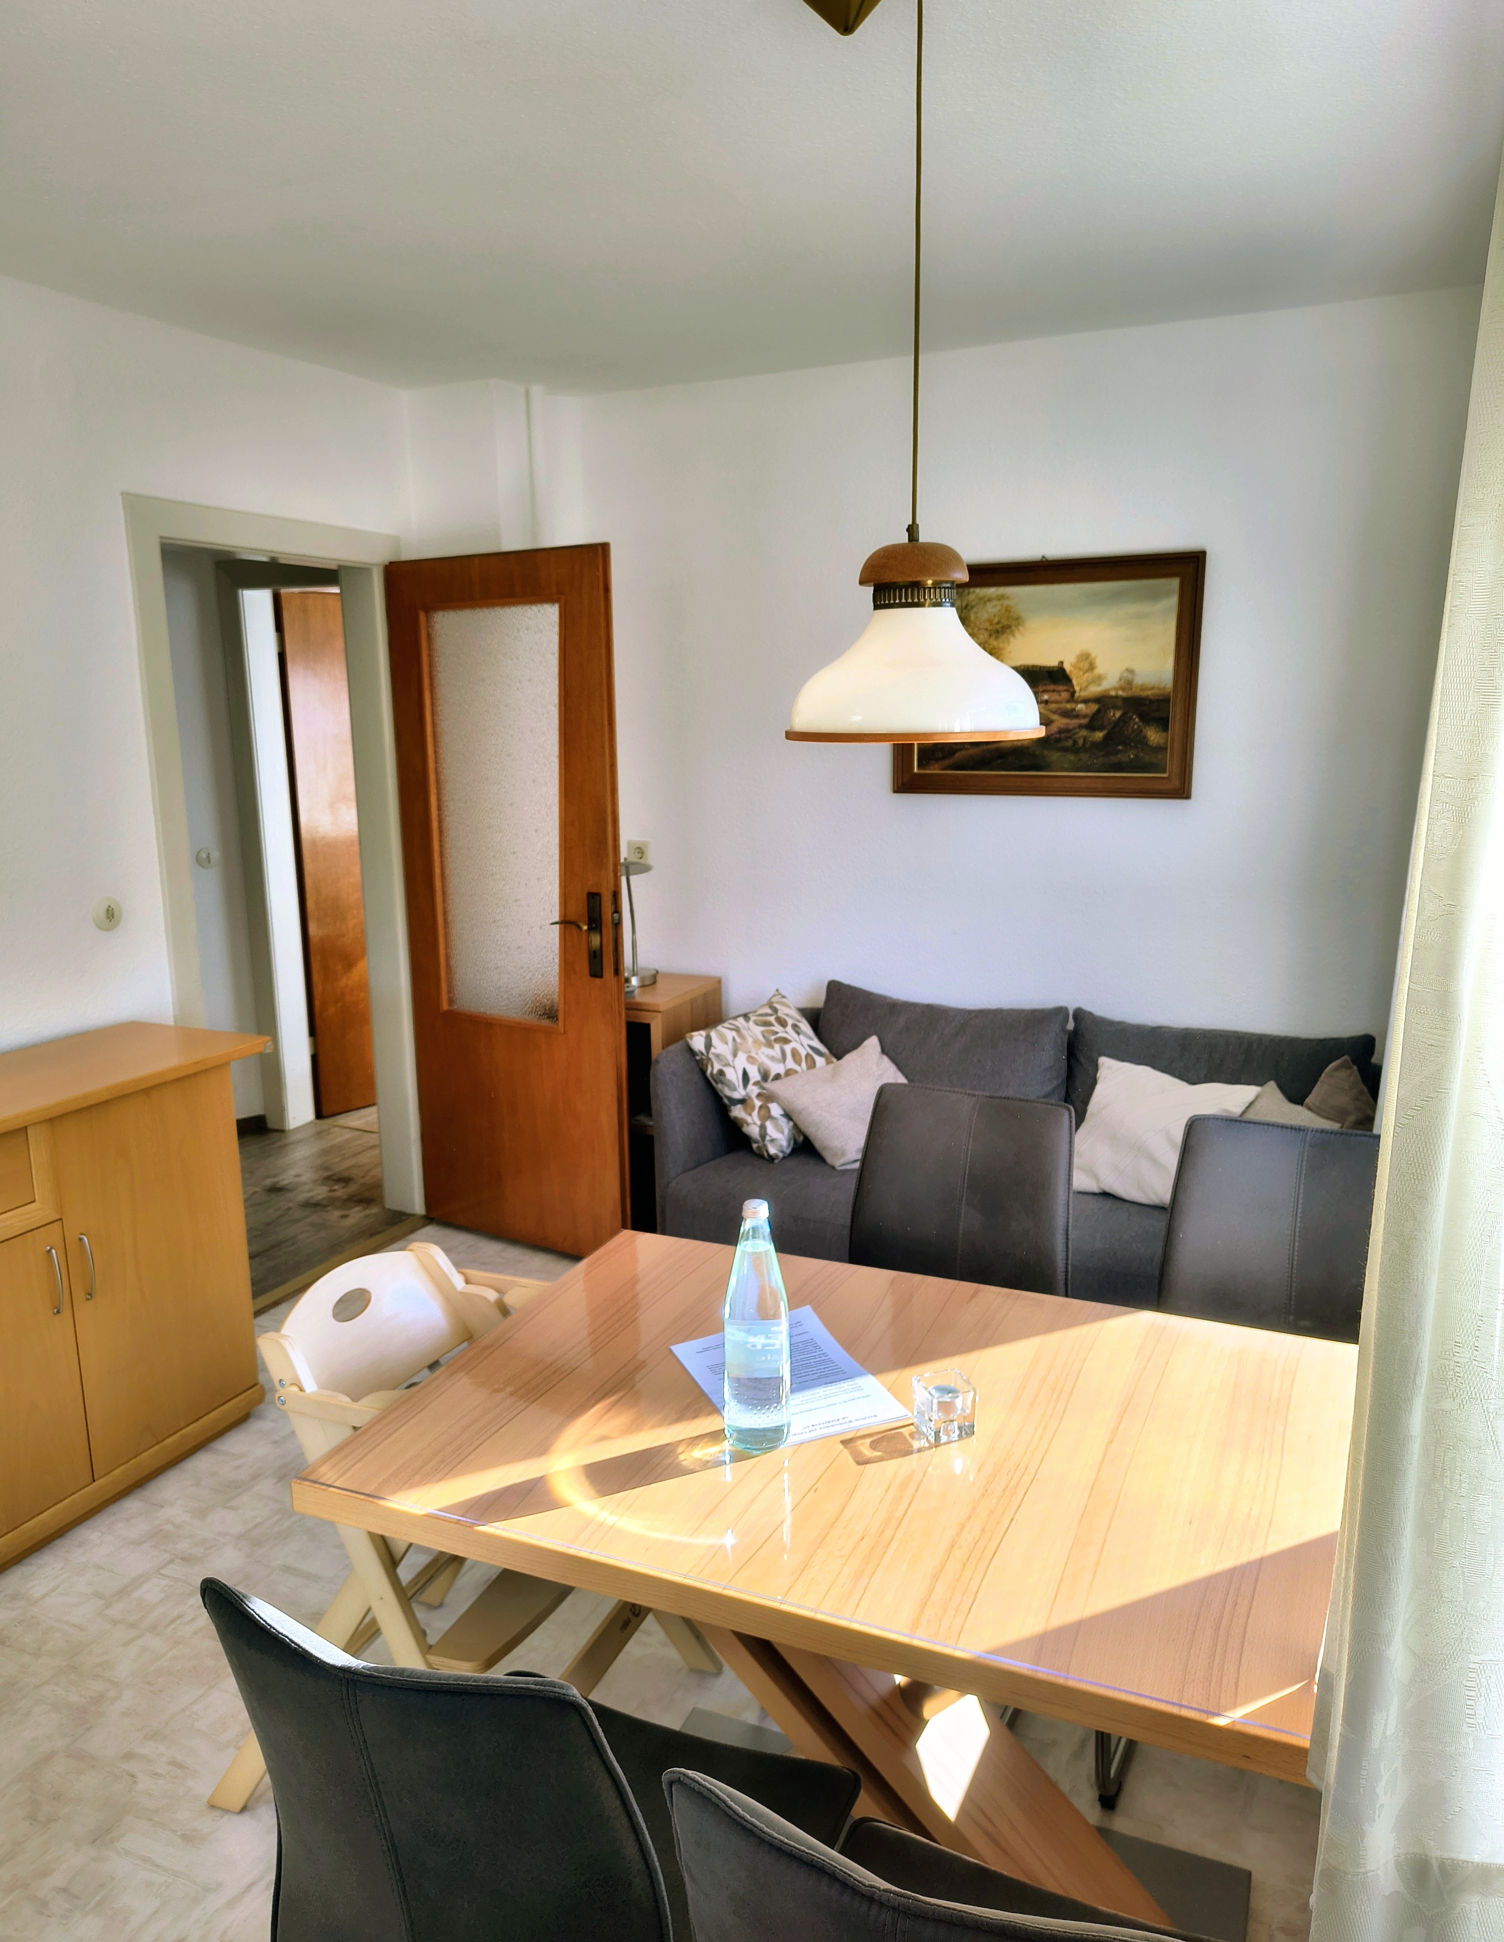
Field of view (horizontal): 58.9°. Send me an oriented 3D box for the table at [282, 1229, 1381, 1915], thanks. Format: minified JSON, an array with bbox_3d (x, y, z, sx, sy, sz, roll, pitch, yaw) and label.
[{"bbox_3d":[0.183,0.902,1.672,1.160,0.760,0.760,4,12,22],"label":"table"}]

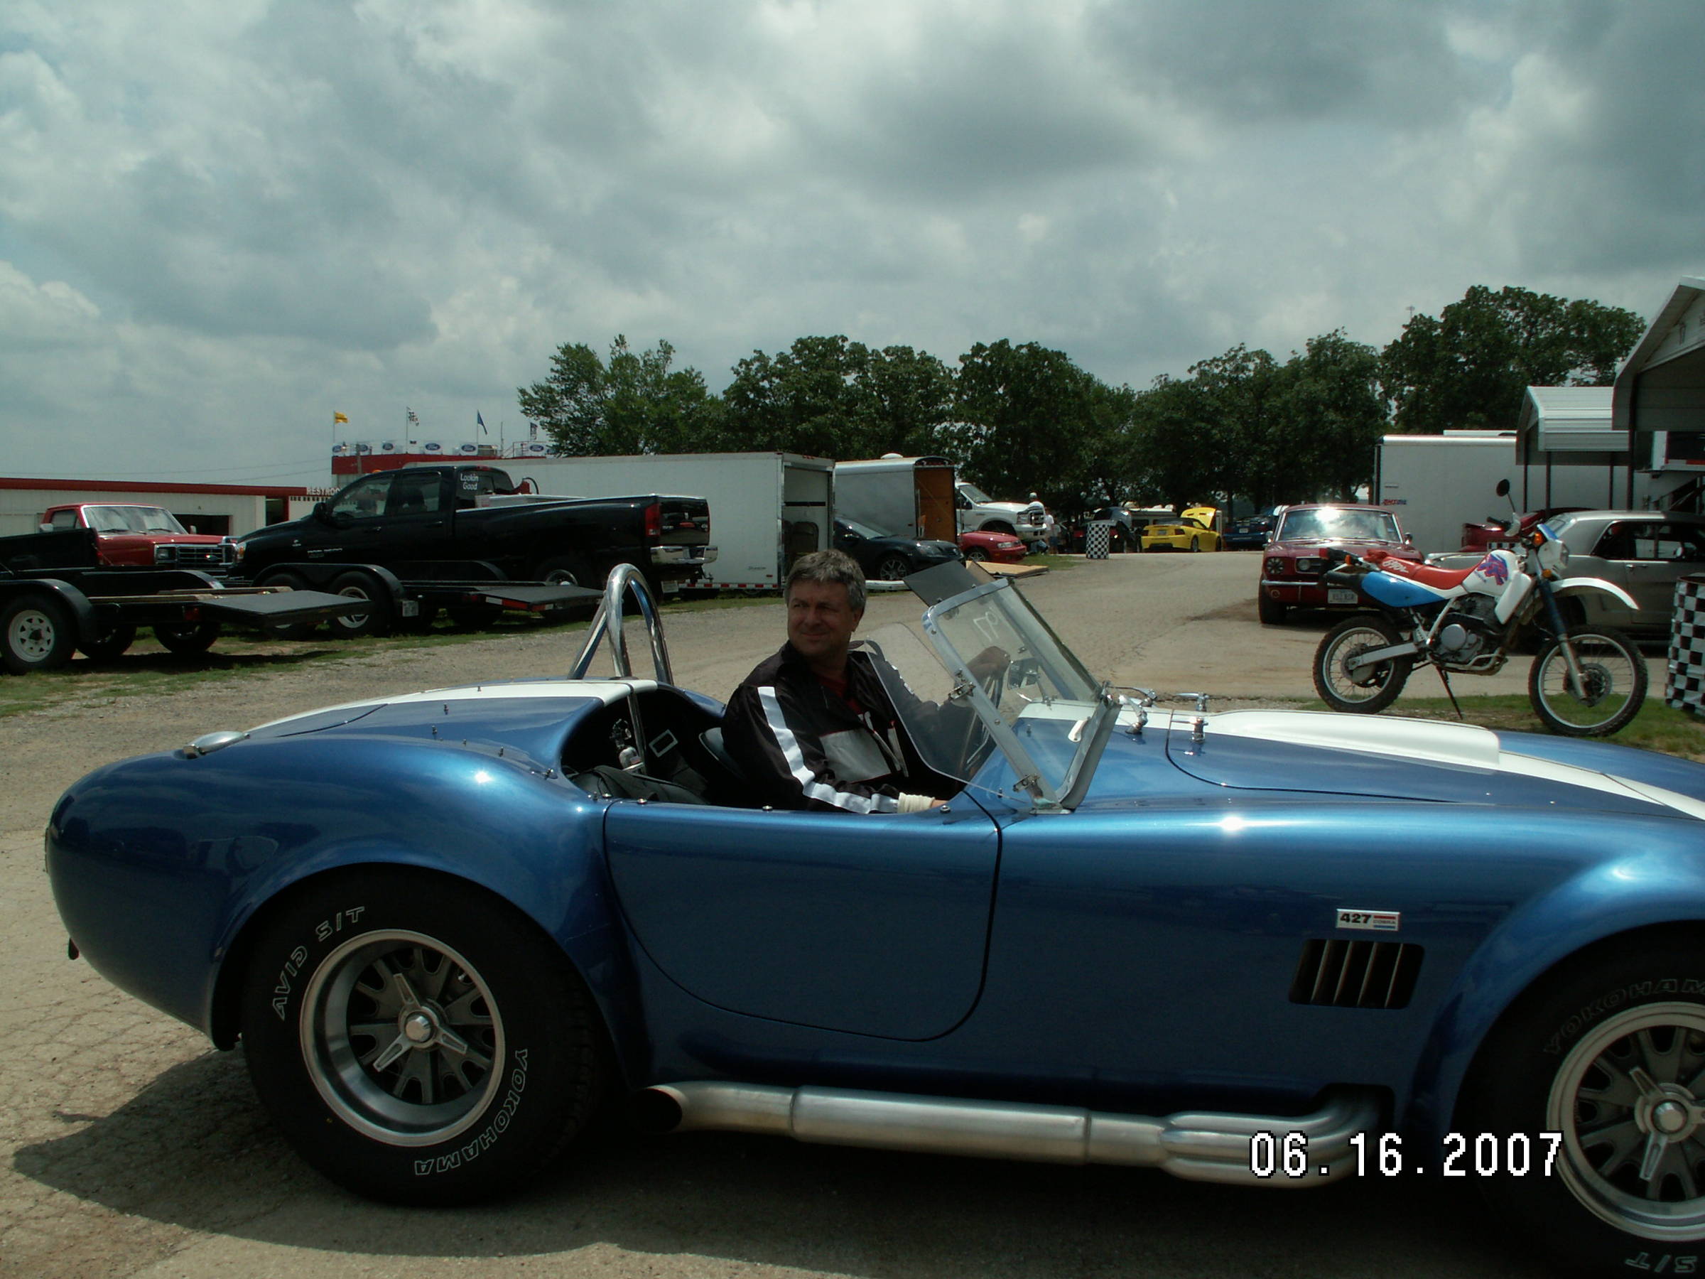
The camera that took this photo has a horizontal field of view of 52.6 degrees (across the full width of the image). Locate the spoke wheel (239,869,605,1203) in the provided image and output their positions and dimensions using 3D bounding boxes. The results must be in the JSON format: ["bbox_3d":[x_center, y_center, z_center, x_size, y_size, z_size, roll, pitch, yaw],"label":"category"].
[{"bbox_3d":[-0.830,0.745,3.370,0.690,0.690,0.280,2,5,11],"label":"spoke wheel"}]

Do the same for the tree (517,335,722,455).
[{"bbox_3d":[-8.408,-7.377,62.000,7.600,7.800,7.200,1,4,0],"label":"tree"}]

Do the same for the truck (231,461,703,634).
[{"bbox_3d":[-5.064,-1.240,22.492,6.300,1.950,2.300,-1,4,16],"label":"truck"}]

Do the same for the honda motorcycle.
[{"bbox_3d":[3.940,-0.177,10.980,2.170,1.460,0.830,4,6,39],"label":"honda motorcycle"}]

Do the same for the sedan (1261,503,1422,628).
[{"bbox_3d":[5.773,-0.985,20.382,1.750,1.300,4.600,1,5,15],"label":"sedan"}]

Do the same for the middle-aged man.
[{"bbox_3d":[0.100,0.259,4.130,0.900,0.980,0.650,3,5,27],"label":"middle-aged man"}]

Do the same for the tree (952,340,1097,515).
[{"bbox_3d":[7.563,-8.664,75.000,6.600,8.693,6.600,0,5,0],"label":"tree"}]

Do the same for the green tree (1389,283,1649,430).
[{"bbox_3d":[23.833,-7.896,62.000,9.500,9.700,9.000,1,4,0],"label":"green tree"}]

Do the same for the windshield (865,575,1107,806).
[{"bbox_3d":[0.326,0.070,3.936,0.500,0.420,1.250,0,5,7],"label":"windshield"}]

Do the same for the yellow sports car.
[{"bbox_3d":[12.643,-4.062,65.937,1.860,1.480,4.650,3,6,31],"label":"yellow sports car"}]

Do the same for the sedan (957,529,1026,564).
[{"bbox_3d":[1.980,-2.506,41.600,4.400,1.340,1.700,3,5,22],"label":"sedan"}]

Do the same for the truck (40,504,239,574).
[{"bbox_3d":[-12.130,-1.310,27.870,5.150,1.780,1.980,3,5,30],"label":"truck"}]

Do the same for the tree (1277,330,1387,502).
[{"bbox_3d":[21.170,-9.043,76.000,5.200,9.102,5.200,0,5,0],"label":"tree"}]

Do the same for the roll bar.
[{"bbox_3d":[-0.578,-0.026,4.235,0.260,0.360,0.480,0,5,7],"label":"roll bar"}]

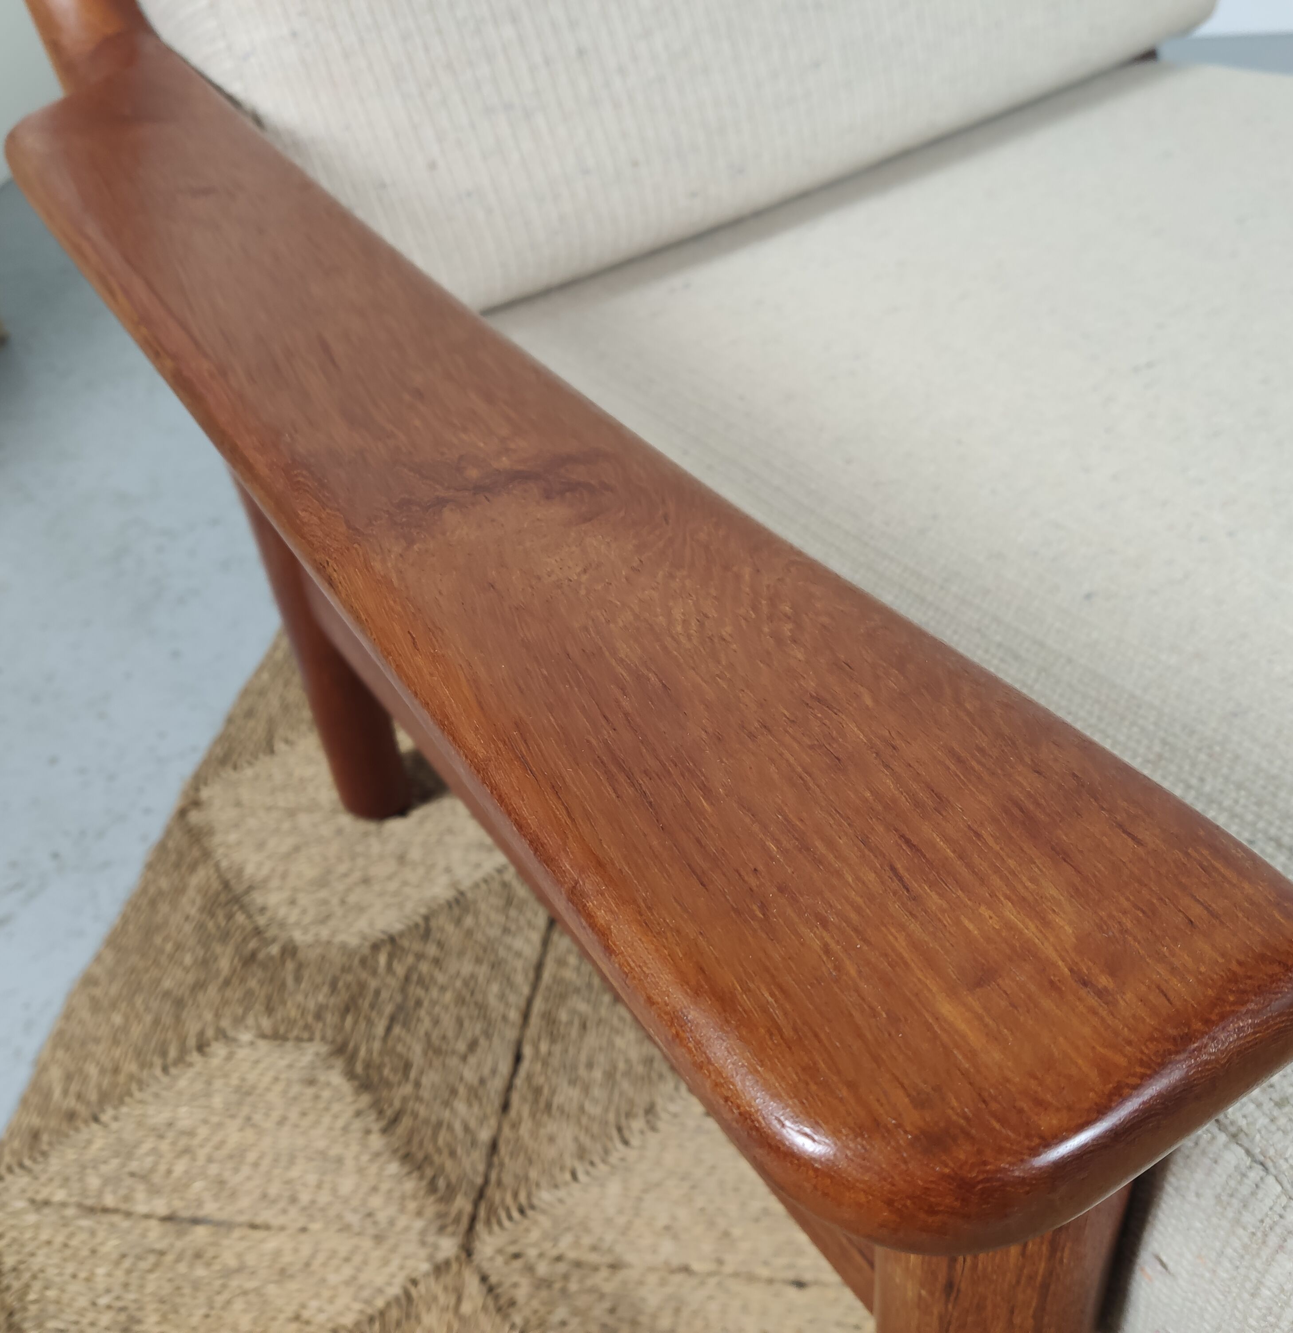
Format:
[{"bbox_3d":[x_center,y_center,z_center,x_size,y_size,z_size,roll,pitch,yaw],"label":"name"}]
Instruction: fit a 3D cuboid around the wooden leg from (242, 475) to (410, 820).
[{"bbox_3d":[-0.229,-0.069,0.873,0.050,0.440,0.050,-25,43,-20],"label":"wooden leg"}]

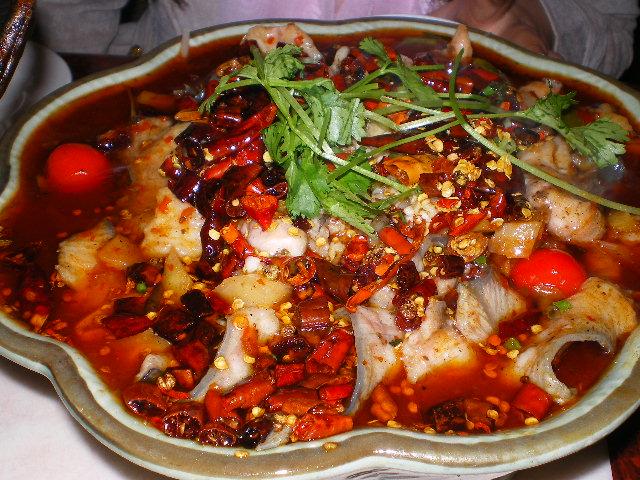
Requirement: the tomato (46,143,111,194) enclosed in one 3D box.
[{"bbox_3d":[-0.110,-0.032,0.370,0.028,0.025,0.027,1,40,0],"label":"tomato"}]

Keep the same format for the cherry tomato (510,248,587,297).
[{"bbox_3d":[0.090,0.015,0.320,0.029,0.025,0.026,1,40,0],"label":"cherry tomato"}]

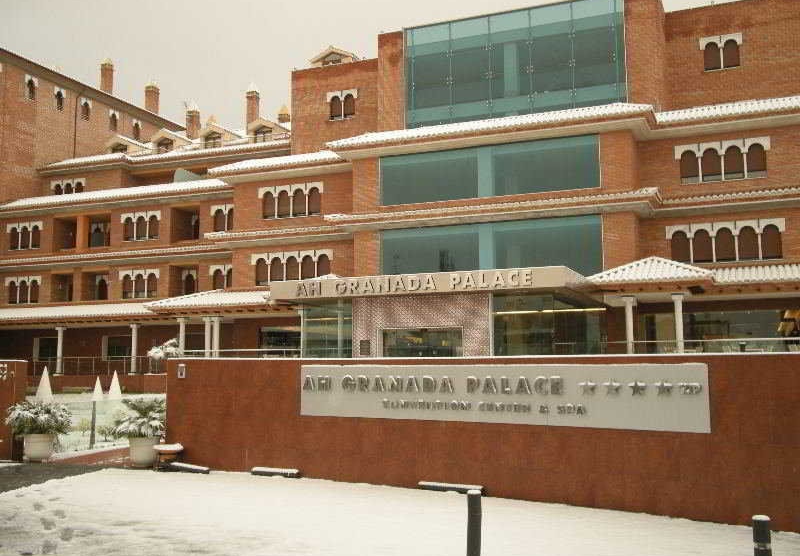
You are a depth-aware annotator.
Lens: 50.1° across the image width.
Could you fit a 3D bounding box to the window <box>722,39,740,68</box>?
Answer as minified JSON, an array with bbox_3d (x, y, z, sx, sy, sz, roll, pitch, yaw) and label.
[{"bbox_3d":[15.153,-10.223,39.029,0.740,1.370,0.200,-3,-7,21],"label":"window"}]

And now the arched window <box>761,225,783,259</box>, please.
[{"bbox_3d":[14.161,-1.337,32.552,0.740,1.360,0.200,-3,-7,21],"label":"arched window"}]

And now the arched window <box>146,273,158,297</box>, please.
[{"bbox_3d":[-13.403,0.351,46.303,0.740,1.309,0.150,-3,-7,22],"label":"arched window"}]

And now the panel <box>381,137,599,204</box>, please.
[{"bbox_3d":[3.434,-4.308,34.725,9.260,2.065,0.120,-3,-7,22],"label":"panel"}]

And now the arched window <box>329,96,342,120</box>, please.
[{"bbox_3d":[-3.507,-9.356,47.244,0.721,1.359,0.180,-3,-8,21],"label":"arched window"}]

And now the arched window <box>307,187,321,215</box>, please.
[{"bbox_3d":[-4.028,-3.615,40.580,0.712,1.369,0.180,-3,-8,21],"label":"arched window"}]

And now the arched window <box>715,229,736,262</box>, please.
[{"bbox_3d":[12.619,-1.259,33.135,0.740,1.340,0.200,-3,-7,21],"label":"arched window"}]

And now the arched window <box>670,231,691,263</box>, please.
[{"bbox_3d":[10.905,-1.205,33.246,0.720,1.296,0.150,-3,-7,22],"label":"arched window"}]

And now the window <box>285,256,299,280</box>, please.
[{"bbox_3d":[-4.895,-0.399,39.506,0.705,1.169,0.250,-3,-7,22],"label":"window"}]

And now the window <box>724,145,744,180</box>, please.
[{"bbox_3d":[12.830,-4.373,32.785,0.720,1.378,0.250,-3,-7,22],"label":"window"}]

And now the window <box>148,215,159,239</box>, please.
[{"bbox_3d":[-13.474,-2.766,47.047,0.726,1.355,0.180,-3,-8,21],"label":"window"}]

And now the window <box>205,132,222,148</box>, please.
[{"bbox_3d":[-11.824,-8.729,54.527,1.278,1.127,0.250,-3,-7,22],"label":"window"}]

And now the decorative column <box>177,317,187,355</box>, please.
[{"bbox_3d":[-9.782,3.028,38.421,0.390,2.480,0.390,-3,-7,21],"label":"decorative column"}]

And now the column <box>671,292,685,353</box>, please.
[{"bbox_3d":[9.055,1.761,27.794,0.380,2.455,0.380,-3,-7,22],"label":"column"}]

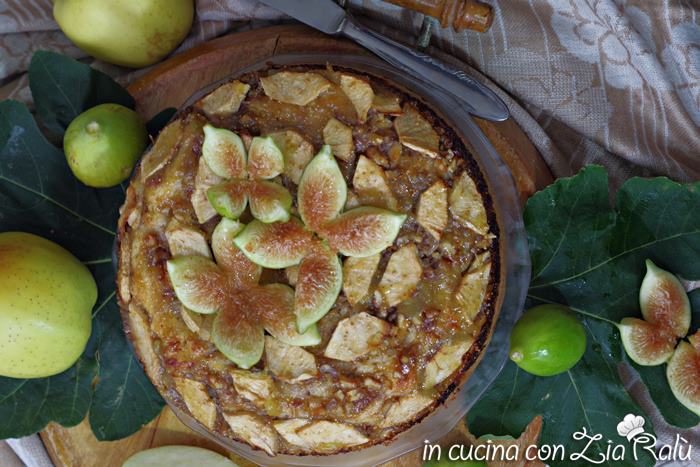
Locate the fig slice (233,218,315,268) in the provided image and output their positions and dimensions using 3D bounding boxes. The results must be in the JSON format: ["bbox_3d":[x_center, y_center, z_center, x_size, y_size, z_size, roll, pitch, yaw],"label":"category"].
[{"bbox_3d":[-0.045,0.005,0.857,0.049,0.020,0.028,-3,84,3],"label":"fig slice"}]

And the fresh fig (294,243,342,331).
[{"bbox_3d":[-0.018,0.032,0.853,0.026,0.020,0.053,18,86,5],"label":"fresh fig"}]

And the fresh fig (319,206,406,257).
[{"bbox_3d":[0.008,-0.002,0.868,0.053,0.017,0.028,-14,87,-1],"label":"fresh fig"}]

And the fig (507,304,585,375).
[{"bbox_3d":[0.122,0.066,0.900,0.048,0.044,0.044,-24,87,-22],"label":"fig"}]

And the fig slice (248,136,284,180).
[{"bbox_3d":[-0.051,-0.044,0.868,0.023,0.013,0.027,27,87,2],"label":"fig slice"}]

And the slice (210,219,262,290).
[{"bbox_3d":[-0.067,0.012,0.863,0.025,0.019,0.044,-18,83,2],"label":"slice"}]

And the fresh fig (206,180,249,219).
[{"bbox_3d":[-0.072,-0.020,0.864,0.027,0.017,0.021,-39,83,-1],"label":"fresh fig"}]

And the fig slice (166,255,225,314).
[{"bbox_3d":[-0.091,0.029,0.868,0.039,0.016,0.030,29,87,2],"label":"fig slice"}]

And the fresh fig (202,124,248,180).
[{"bbox_3d":[-0.074,-0.048,0.868,0.022,0.014,0.039,-39,87,-2],"label":"fresh fig"}]

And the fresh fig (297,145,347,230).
[{"bbox_3d":[-0.016,-0.026,0.868,0.027,0.017,0.052,10,87,1],"label":"fresh fig"}]

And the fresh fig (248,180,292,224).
[{"bbox_3d":[-0.048,-0.018,0.862,0.024,0.018,0.032,-43,83,-1],"label":"fresh fig"}]

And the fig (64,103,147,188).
[{"bbox_3d":[-0.150,-0.054,0.893,0.050,0.048,0.050,0,62,23],"label":"fig"}]

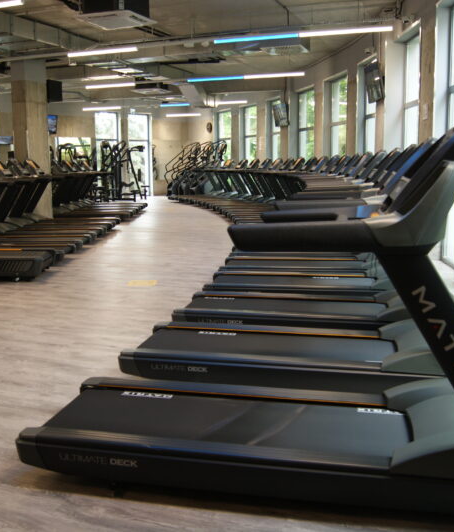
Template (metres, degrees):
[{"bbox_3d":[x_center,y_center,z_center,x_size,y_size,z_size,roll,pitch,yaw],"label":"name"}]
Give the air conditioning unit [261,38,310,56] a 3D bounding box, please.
[{"bbox_3d":[1.188,-4.503,12.175,0.860,0.310,0.860,3,10,22],"label":"air conditioning unit"}]

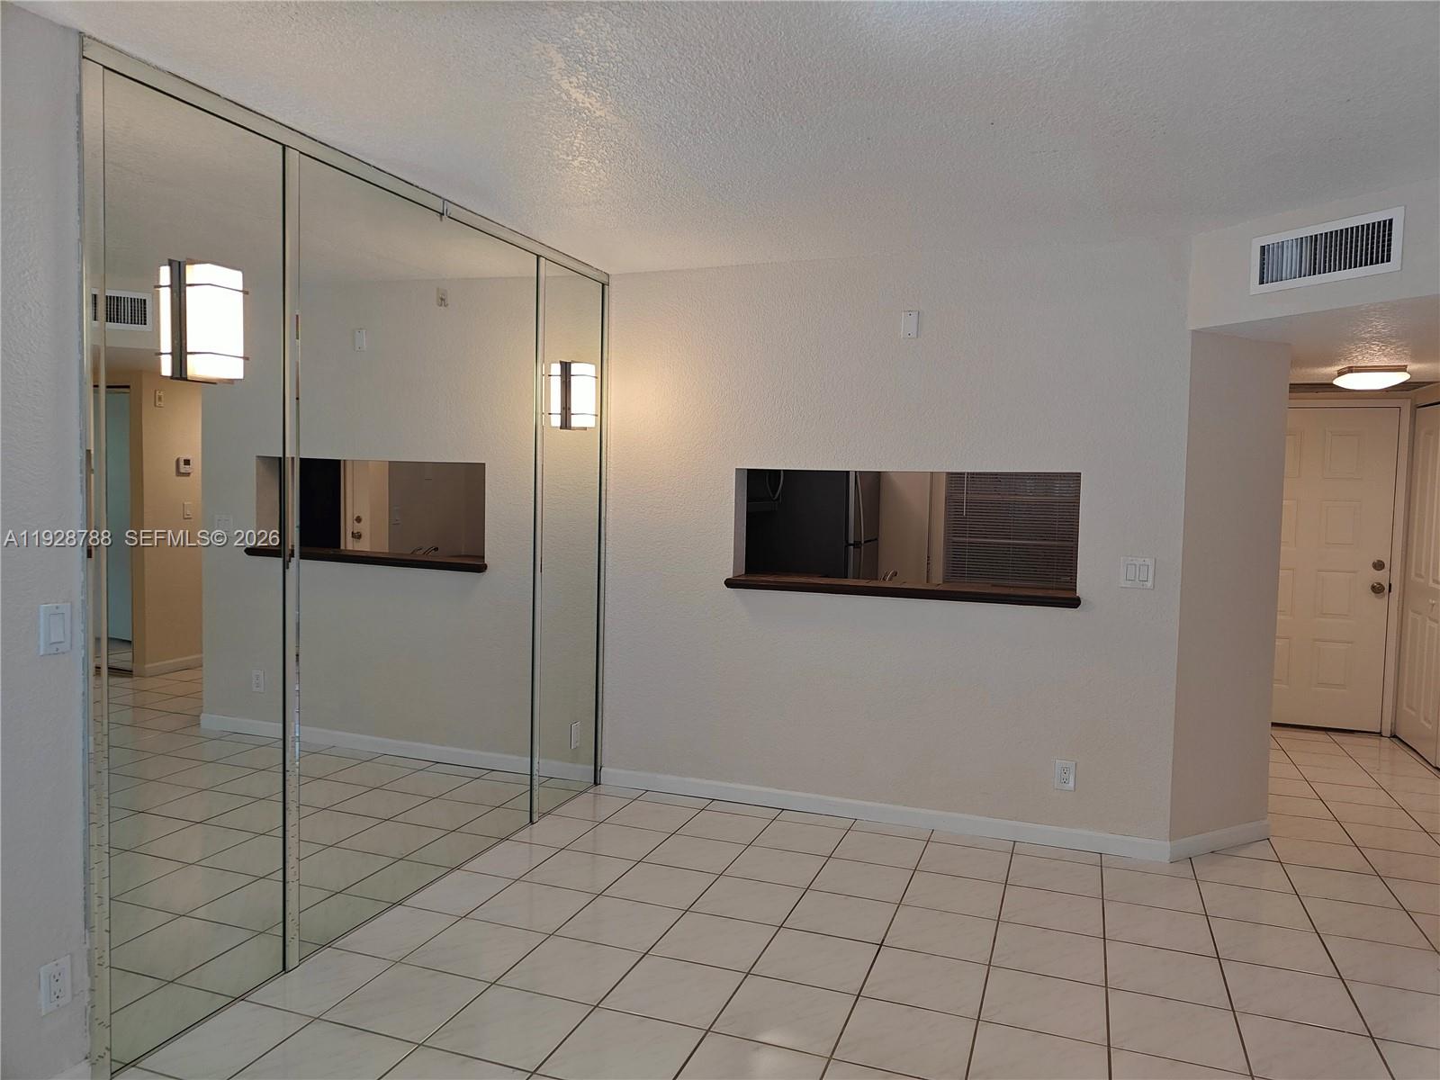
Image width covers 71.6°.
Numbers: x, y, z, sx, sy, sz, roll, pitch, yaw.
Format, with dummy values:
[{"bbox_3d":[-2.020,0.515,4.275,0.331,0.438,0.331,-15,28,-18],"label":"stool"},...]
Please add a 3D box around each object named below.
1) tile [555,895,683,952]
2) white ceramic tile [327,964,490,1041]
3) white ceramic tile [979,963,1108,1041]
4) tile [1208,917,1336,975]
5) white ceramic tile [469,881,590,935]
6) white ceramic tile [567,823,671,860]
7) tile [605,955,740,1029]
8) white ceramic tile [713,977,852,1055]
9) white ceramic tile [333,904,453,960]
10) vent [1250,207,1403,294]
[{"bbox_3d":[-0.329,1.284,3.340,0.326,0.010,0.326,2,4,20],"label":"tile"},{"bbox_3d":[-0.877,1.299,2.811,0.331,0.010,0.331,2,4,20],"label":"white ceramic tile"},{"bbox_3d":[0.932,1.334,2.862,0.329,0.009,0.329,2,4,20],"label":"white ceramic tile"},{"bbox_3d":[1.804,1.335,3.277,0.326,0.010,0.326,2,4,20],"label":"tile"},{"bbox_3d":[-0.645,1.264,3.441,0.331,0.010,0.331,2,4,20],"label":"white ceramic tile"},{"bbox_3d":[-0.413,1.238,4.088,0.326,0.010,0.326,2,4,20],"label":"white ceramic tile"},{"bbox_3d":[-0.131,1.308,2.895,0.331,0.010,0.331,2,4,20],"label":"tile"},{"bbox_3d":[0.185,1.322,2.779,0.331,0.010,0.331,2,4,20],"label":"white ceramic tile"},{"bbox_3d":[-1.049,1.274,3.244,0.265,0.010,0.326,2,4,20],"label":"white ceramic tile"},{"bbox_3d":[2.034,-0.968,3.374,0.025,0.201,0.519,-1,4,-26],"label":"vent"}]

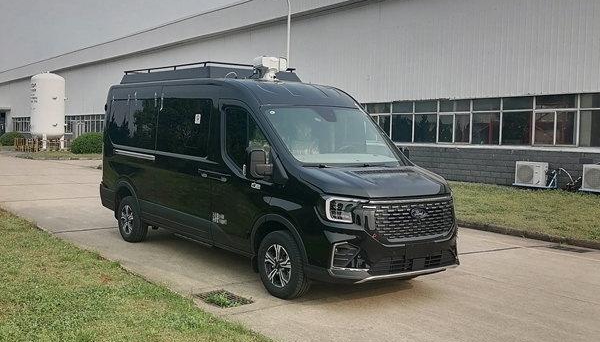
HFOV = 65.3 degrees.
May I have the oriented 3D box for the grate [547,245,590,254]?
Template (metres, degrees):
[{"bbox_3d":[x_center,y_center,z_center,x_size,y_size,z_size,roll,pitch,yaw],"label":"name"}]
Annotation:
[{"bbox_3d":[4.369,1.273,7.577,0.490,0.035,0.380,5,5,44],"label":"grate"}]

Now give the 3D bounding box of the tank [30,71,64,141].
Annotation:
[{"bbox_3d":[-22.602,-5.474,42.000,2.700,6.550,2.700,5,5,44],"label":"tank"}]

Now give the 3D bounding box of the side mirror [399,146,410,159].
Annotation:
[{"bbox_3d":[1.366,-0.140,6.305,0.170,0.330,0.260,5,5,44],"label":"side mirror"}]

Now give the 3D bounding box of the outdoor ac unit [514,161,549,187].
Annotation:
[{"bbox_3d":[8.376,0.082,16.843,0.970,0.800,0.400,5,5,44],"label":"outdoor ac unit"}]

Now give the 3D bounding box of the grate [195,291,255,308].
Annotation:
[{"bbox_3d":[-0.753,1.277,4.631,0.480,0.035,0.350,5,5,44],"label":"grate"}]

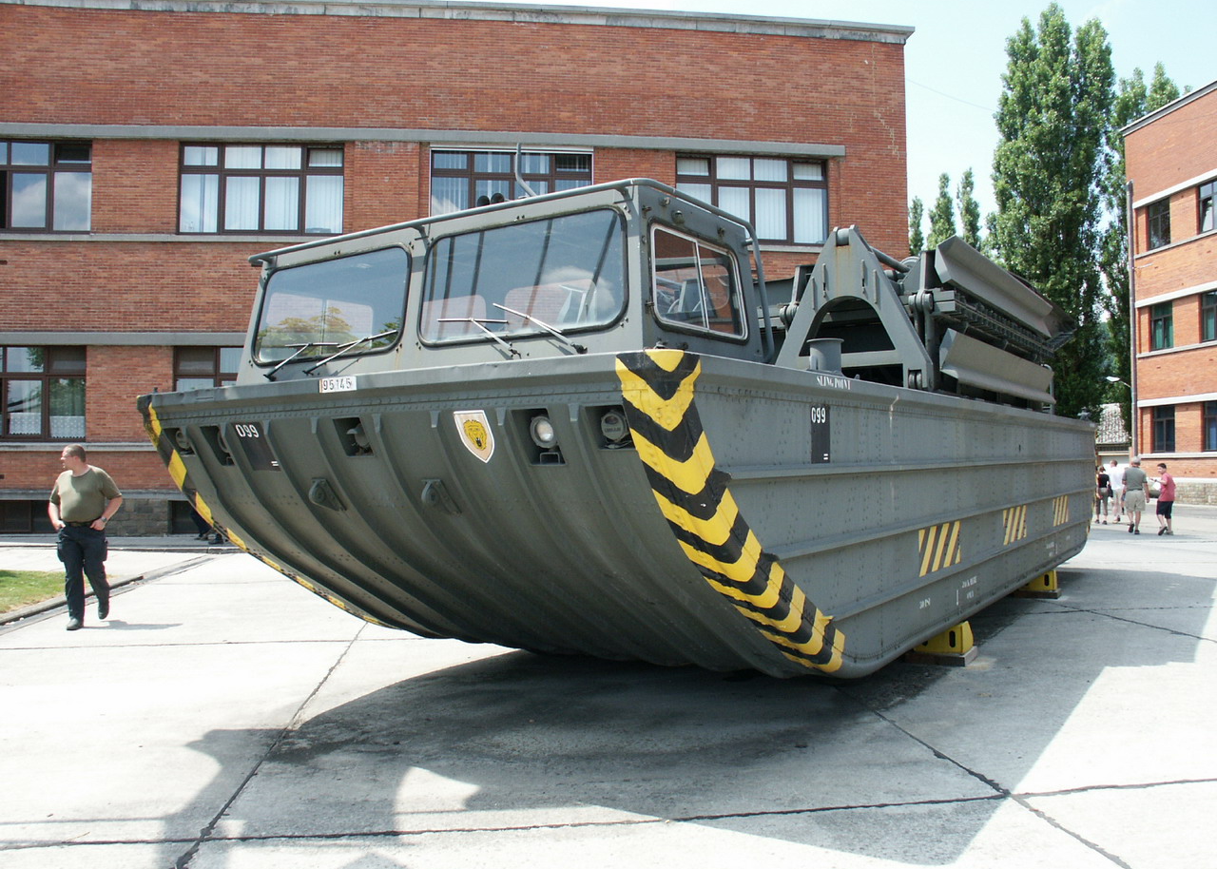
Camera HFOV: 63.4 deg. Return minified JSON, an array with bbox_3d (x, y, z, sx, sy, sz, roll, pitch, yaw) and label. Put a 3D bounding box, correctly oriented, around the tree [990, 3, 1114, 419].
[{"bbox_3d":[25.259,-10.645,55.571,6.800,27.780,6.800,-1,-2,25],"label":"tree"}]

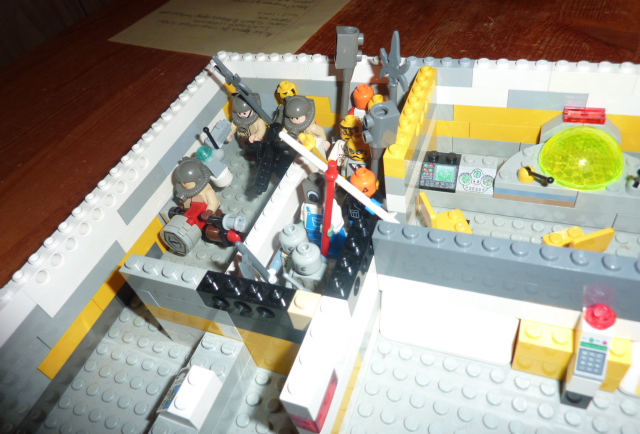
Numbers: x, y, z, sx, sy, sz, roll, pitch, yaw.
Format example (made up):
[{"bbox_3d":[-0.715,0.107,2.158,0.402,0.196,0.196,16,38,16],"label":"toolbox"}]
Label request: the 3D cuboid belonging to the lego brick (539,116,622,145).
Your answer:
[{"bbox_3d":[0.115,-0.039,0.202,0.032,0.010,0.008,9,50,21],"label":"lego brick"}]

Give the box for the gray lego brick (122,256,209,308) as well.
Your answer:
[{"bbox_3d":[-0.053,0.021,0.159,0.032,0.011,0.008,9,50,21],"label":"gray lego brick"}]

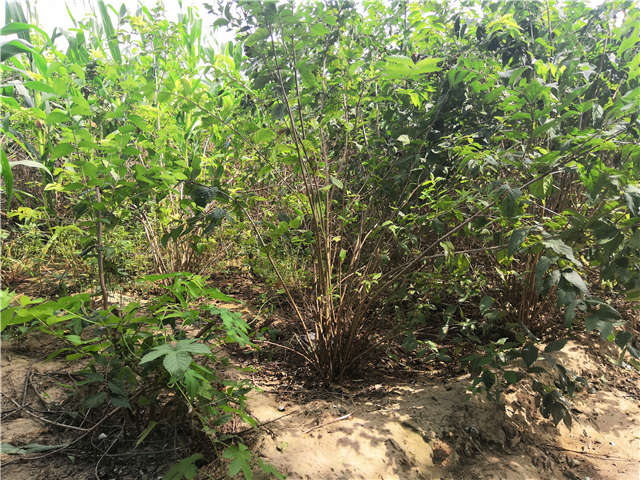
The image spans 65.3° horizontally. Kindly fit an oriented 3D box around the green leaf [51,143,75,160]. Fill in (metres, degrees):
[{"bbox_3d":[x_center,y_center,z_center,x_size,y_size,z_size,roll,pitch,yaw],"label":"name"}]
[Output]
[{"bbox_3d":[-1.238,-0.425,2.400,0.111,0.082,0.055,-4,8,-27],"label":"green leaf"}]

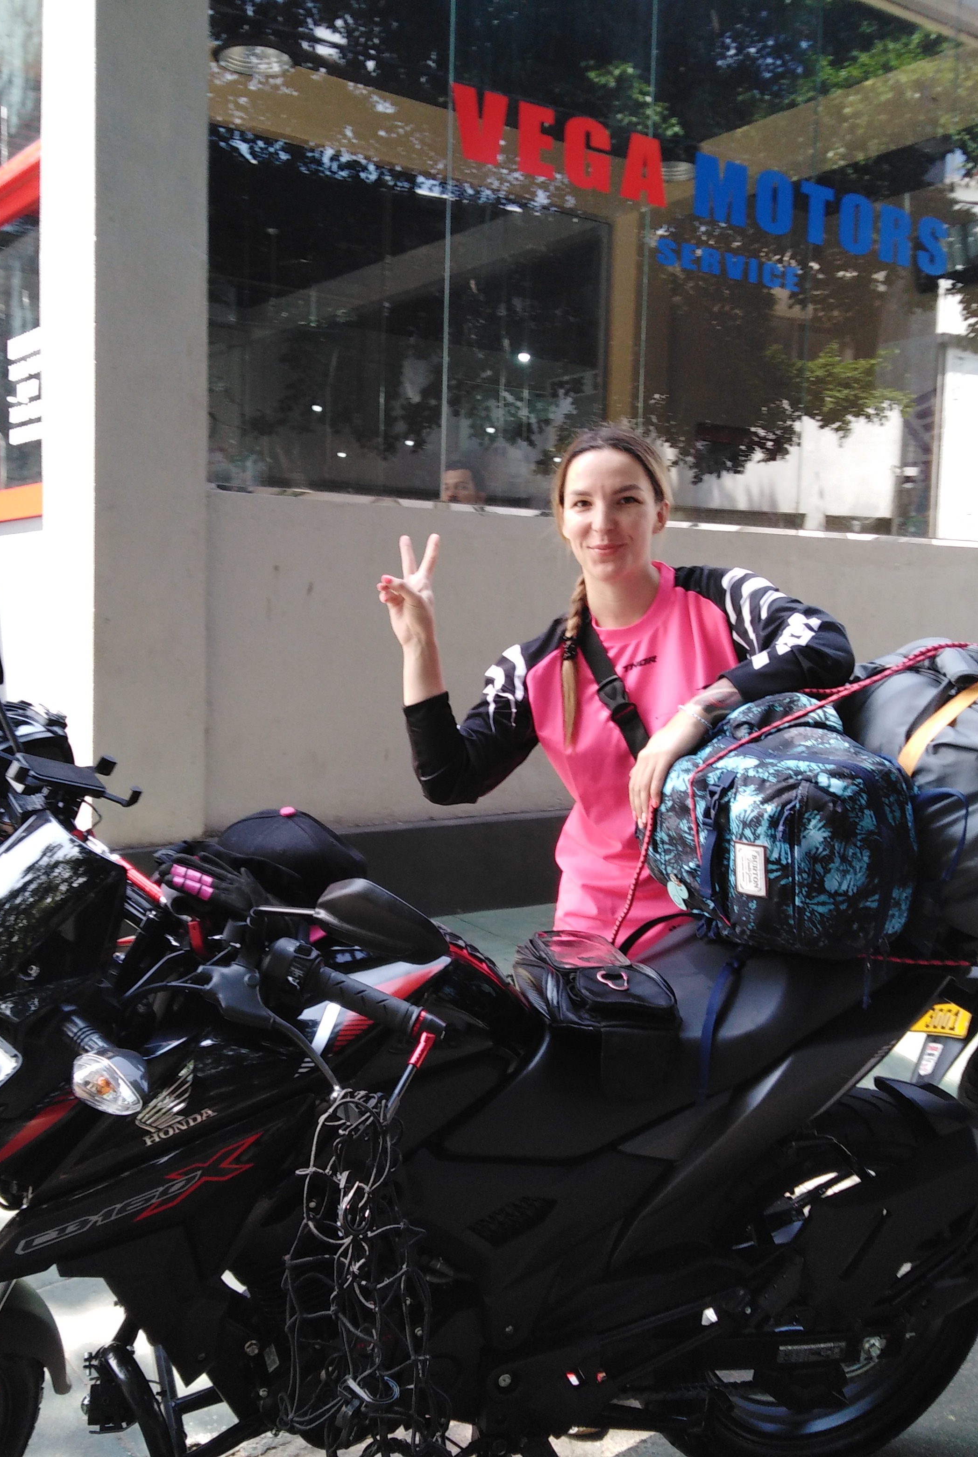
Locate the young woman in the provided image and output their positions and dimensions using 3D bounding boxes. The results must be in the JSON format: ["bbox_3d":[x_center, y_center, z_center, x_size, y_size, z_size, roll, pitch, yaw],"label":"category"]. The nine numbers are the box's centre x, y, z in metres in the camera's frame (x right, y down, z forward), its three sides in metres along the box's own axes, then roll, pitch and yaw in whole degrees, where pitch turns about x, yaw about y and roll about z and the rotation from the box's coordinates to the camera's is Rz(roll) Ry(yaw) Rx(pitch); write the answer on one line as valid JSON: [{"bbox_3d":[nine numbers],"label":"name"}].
[{"bbox_3d":[0.166,0.345,2.117,0.680,1.580,0.440,2,4,5],"label":"young woman"}]

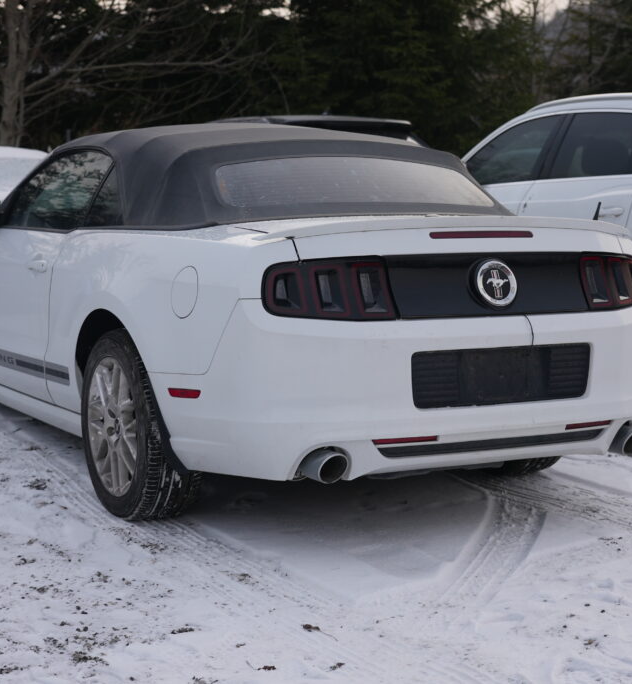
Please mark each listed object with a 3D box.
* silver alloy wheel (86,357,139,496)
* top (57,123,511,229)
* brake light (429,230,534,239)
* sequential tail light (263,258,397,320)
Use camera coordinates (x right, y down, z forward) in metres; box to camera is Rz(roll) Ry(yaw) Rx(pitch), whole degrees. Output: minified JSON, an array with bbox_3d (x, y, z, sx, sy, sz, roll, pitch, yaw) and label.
[{"bbox_3d":[-0.641,0.301,5.332,0.200,0.490,0.490,-3,8,-29],"label":"silver alloy wheel"},{"bbox_3d":[-0.149,-0.682,6.016,1.440,0.400,1.700,-3,8,-29],"label":"top"},{"bbox_3d":[0.544,-0.344,4.782,0.410,0.030,0.030,-3,8,-29],"label":"brake light"},{"bbox_3d":[0.021,-0.161,4.522,0.420,0.200,0.170,-3,8,-29],"label":"sequential tail light"}]

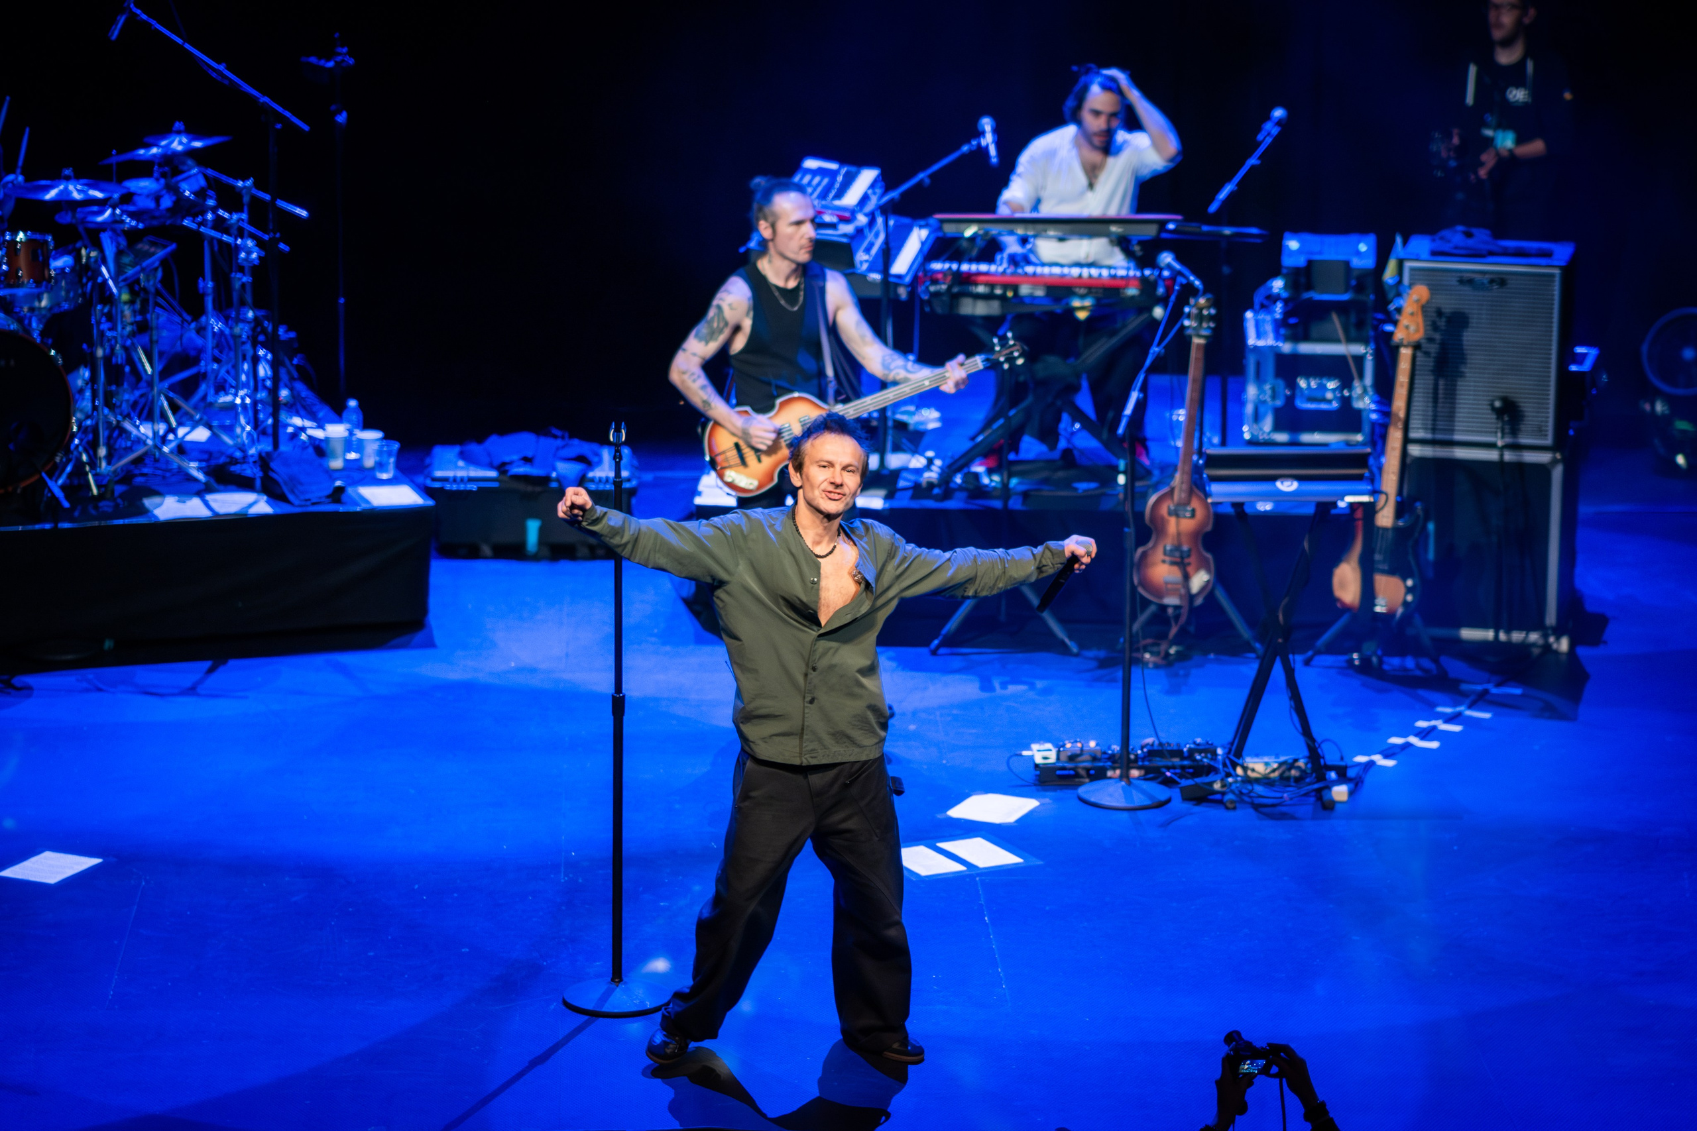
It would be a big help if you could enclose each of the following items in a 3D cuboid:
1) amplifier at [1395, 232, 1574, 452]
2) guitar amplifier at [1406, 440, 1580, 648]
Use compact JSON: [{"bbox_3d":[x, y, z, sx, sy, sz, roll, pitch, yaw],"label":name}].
[{"bbox_3d":[2.199,-0.773,13.699,0.570,0.630,0.480,4,14,13],"label":"amplifier"},{"bbox_3d":[2.271,-0.114,13.957,0.550,0.690,0.460,5,14,15],"label":"guitar amplifier"}]

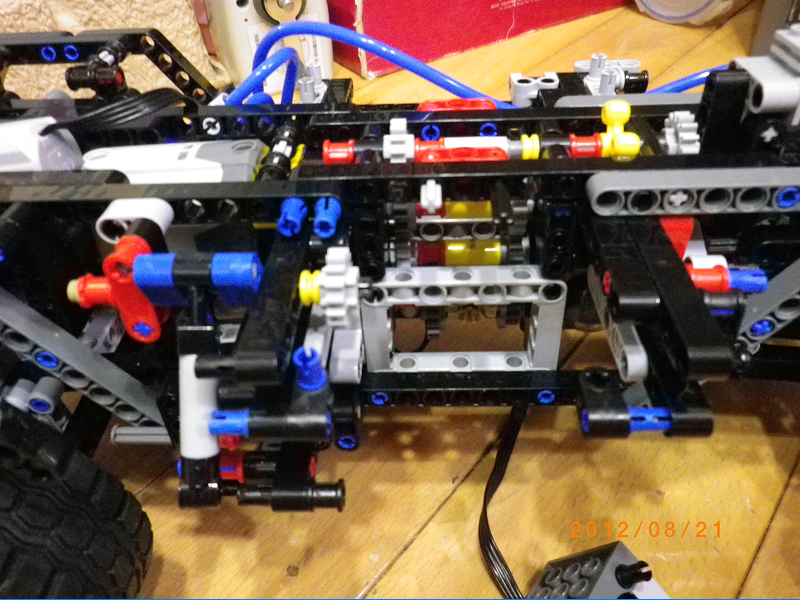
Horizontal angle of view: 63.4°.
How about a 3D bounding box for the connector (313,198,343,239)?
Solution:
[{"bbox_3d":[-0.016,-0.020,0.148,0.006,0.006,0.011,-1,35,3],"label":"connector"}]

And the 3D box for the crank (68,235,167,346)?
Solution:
[{"bbox_3d":[-0.058,-0.003,0.140,0.018,0.021,0.013,-1,35,3],"label":"crank"}]

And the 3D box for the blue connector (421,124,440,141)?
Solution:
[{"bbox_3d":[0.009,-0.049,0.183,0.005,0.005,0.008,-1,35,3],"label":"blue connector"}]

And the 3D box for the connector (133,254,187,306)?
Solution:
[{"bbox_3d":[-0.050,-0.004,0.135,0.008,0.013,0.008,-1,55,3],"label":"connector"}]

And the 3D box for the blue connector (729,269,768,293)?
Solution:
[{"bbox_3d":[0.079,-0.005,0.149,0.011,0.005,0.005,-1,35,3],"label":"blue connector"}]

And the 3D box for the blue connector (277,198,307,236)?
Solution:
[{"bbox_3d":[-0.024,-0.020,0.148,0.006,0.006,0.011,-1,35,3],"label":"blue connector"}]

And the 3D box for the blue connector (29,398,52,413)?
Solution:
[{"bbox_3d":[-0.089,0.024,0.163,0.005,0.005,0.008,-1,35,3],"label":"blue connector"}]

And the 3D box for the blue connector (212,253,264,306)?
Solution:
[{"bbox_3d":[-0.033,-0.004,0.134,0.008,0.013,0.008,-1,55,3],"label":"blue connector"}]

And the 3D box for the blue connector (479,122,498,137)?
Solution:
[{"bbox_3d":[0.025,-0.049,0.183,0.005,0.005,0.008,-1,35,3],"label":"blue connector"}]

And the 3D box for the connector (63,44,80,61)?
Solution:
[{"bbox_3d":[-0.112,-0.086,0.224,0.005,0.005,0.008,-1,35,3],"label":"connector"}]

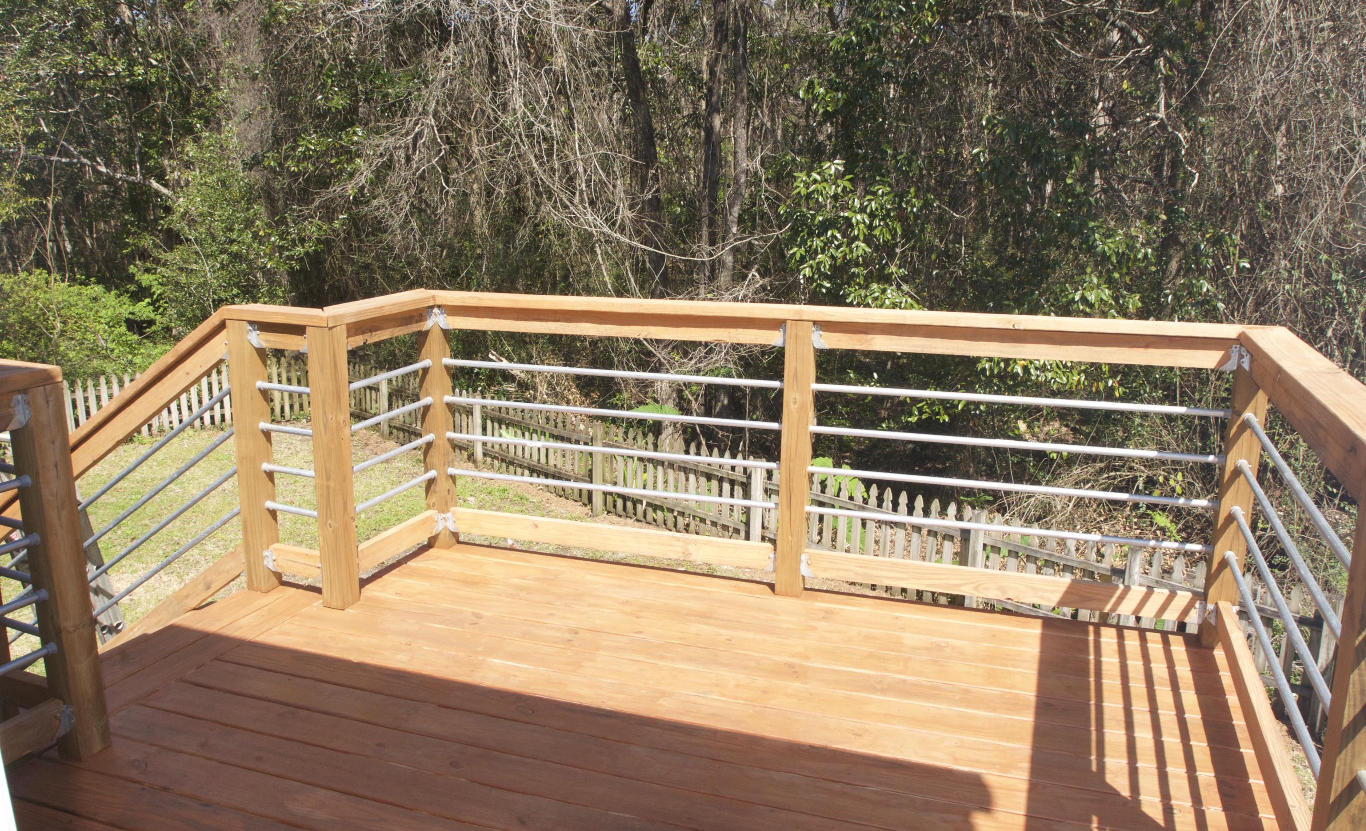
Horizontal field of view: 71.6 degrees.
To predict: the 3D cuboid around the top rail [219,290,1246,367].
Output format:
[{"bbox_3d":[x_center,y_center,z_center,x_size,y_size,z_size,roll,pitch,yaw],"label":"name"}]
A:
[{"bbox_3d":[0.085,-0.251,3.108,3.355,0.130,0.779,4,13,17],"label":"top rail"}]

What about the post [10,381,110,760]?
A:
[{"bbox_3d":[-1.526,0.391,2.333,0.088,0.972,0.088,5,13,21],"label":"post"}]

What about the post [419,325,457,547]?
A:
[{"bbox_3d":[-0.996,0.049,3.856,0.088,1.000,0.088,4,13,17],"label":"post"}]

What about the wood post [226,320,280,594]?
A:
[{"bbox_3d":[-1.541,0.155,3.402,0.088,1.000,0.088,5,13,19],"label":"wood post"}]

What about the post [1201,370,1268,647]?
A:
[{"bbox_3d":[1.747,0.258,3.010,0.088,1.000,0.088,4,13,17],"label":"post"}]

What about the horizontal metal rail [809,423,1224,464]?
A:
[{"bbox_3d":[1.077,0.093,3.187,1.350,0.025,0.025,4,13,17],"label":"horizontal metal rail"}]

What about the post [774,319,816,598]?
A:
[{"bbox_3d":[0.405,0.163,3.426,0.088,1.000,0.088,4,13,17],"label":"post"}]

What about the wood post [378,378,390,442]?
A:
[{"bbox_3d":[-3.942,-0.141,12.500,0.090,0.970,0.090,4,13,17],"label":"wood post"}]

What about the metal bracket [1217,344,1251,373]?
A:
[{"bbox_3d":[1.689,-0.176,2.905,0.085,0.080,0.055,4,13,17],"label":"metal bracket"}]

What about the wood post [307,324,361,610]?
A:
[{"bbox_3d":[-1.200,0.185,3.264,0.088,1.000,0.088,4,13,15],"label":"wood post"}]

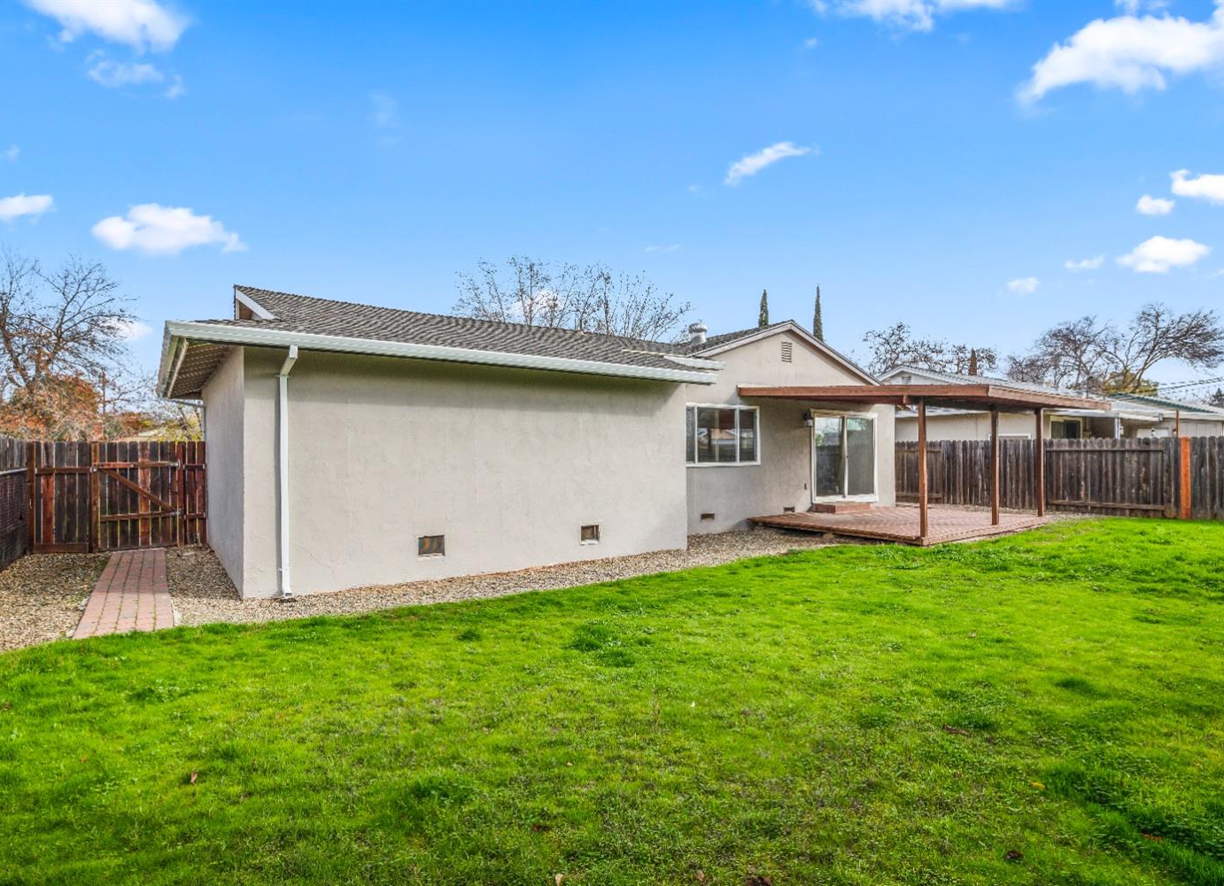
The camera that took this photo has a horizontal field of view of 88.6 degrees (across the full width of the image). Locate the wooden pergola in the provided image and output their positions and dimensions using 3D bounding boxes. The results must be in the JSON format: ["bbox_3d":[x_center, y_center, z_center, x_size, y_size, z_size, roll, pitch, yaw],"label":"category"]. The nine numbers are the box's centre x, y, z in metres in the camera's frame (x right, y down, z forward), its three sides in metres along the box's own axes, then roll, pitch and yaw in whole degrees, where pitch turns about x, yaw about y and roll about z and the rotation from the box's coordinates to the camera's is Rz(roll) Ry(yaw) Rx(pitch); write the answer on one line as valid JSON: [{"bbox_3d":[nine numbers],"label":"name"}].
[{"bbox_3d":[5.901,0.164,11.999,5.160,2.620,4.500,0,-1,-37],"label":"wooden pergola"}]

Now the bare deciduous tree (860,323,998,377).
[{"bbox_3d":[18.183,-2.500,36.019,7.200,8.823,6.800,0,0,27],"label":"bare deciduous tree"}]

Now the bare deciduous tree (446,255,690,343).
[{"bbox_3d":[-1.650,-2.903,26.022,9.600,9.686,8.600,0,0,-4],"label":"bare deciduous tree"}]

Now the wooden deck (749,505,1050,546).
[{"bbox_3d":[5.838,1.569,12.539,5.160,0.180,3.550,0,-1,-37],"label":"wooden deck"}]

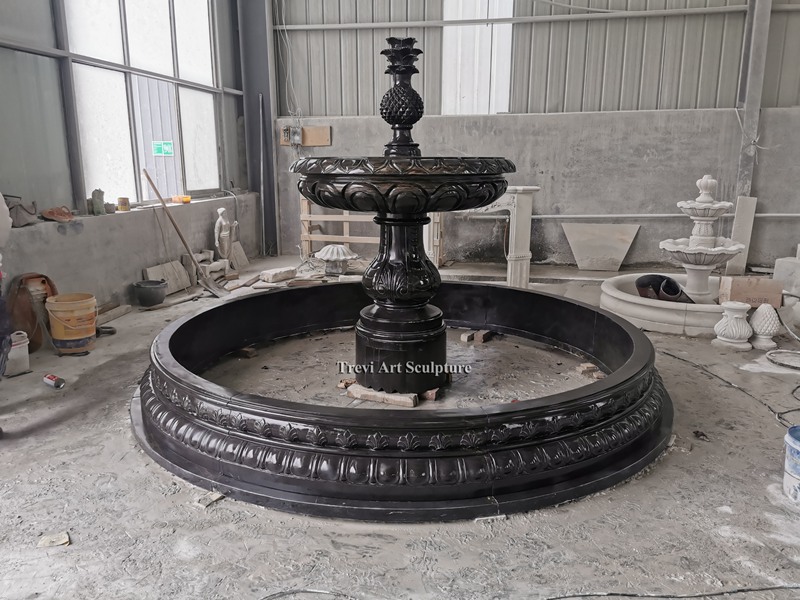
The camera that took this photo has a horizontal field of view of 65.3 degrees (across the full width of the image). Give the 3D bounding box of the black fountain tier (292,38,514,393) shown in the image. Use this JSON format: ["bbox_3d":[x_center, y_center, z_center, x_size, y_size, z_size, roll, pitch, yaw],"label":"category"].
[{"bbox_3d":[0.019,-0.494,3.800,1.308,2.057,1.308,0,13,0],"label":"black fountain tier"}]

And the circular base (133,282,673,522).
[{"bbox_3d":[0.017,0.337,3.989,3.228,0.375,3.228,0,13,0],"label":"circular base"}]

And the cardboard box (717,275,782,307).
[{"bbox_3d":[2.724,-0.065,4.838,0.360,0.200,0.220,2,13,10],"label":"cardboard box"}]

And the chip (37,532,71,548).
[{"bbox_3d":[-1.225,0.854,2.236,0.105,0.018,0.065,-4,13,-14],"label":"chip"}]

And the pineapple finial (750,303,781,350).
[{"bbox_3d":[2.615,0.180,4.444,0.195,0.300,0.195,2,13,10],"label":"pineapple finial"}]

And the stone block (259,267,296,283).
[{"bbox_3d":[-1.364,-0.286,7.096,0.180,0.085,0.400,8,15,32],"label":"stone block"}]

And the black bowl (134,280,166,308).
[{"bbox_3d":[-2.371,-0.060,5.893,0.300,0.190,0.300,0,13,0],"label":"black bowl"}]

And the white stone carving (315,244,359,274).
[{"bbox_3d":[-0.741,-0.468,7.231,0.500,0.325,0.500,0,13,0],"label":"white stone carving"}]

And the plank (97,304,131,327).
[{"bbox_3d":[-2.524,0.152,5.313,0.130,0.035,0.800,1,13,4],"label":"plank"}]

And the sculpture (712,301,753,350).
[{"bbox_3d":[2.384,0.179,4.455,0.260,0.300,0.260,4,14,18],"label":"sculpture"}]

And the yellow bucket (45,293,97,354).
[{"bbox_3d":[-2.325,0.174,4.438,0.310,0.380,0.310,-7,15,-28],"label":"yellow bucket"}]

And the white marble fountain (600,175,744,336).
[{"bbox_3d":[2.518,-0.438,5.193,1.570,1.175,1.570,2,13,10],"label":"white marble fountain"}]

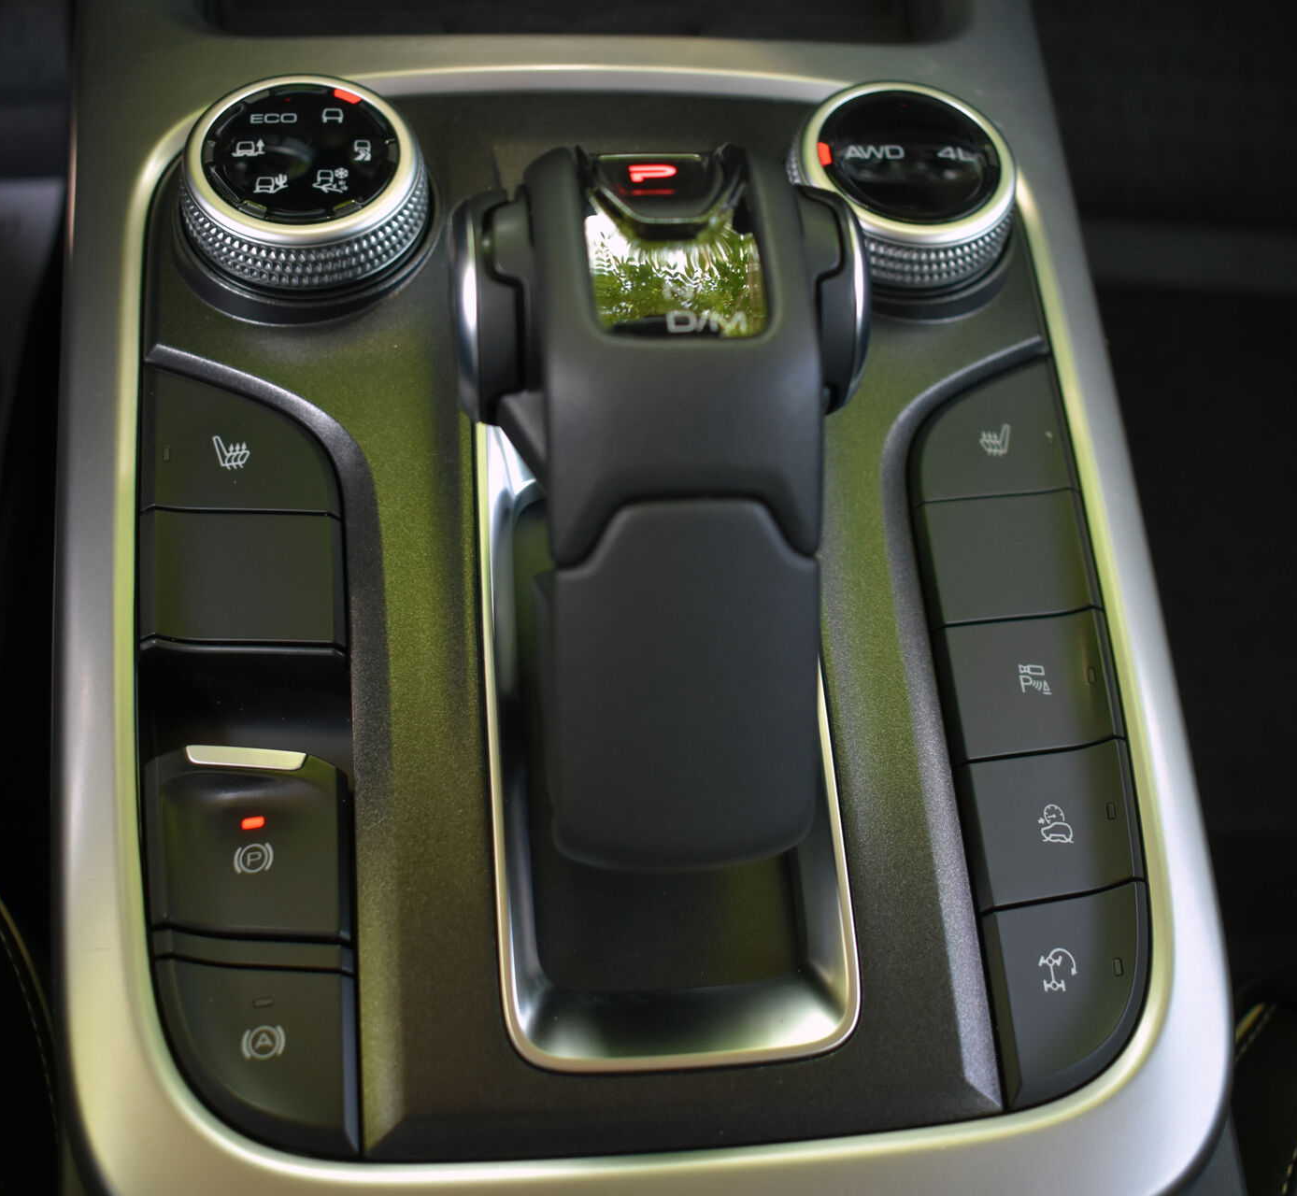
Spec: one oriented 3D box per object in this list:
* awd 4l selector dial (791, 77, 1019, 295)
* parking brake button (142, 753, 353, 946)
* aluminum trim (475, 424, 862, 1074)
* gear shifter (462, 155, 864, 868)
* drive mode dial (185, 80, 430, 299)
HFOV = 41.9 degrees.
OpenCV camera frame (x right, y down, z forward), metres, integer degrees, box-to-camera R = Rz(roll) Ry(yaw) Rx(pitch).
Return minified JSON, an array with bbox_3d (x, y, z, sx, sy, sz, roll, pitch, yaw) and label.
[{"bbox_3d":[0.058,-0.096,0.388,0.053,0.015,0.053,-1,59,-7],"label":"awd 4l selector dial"},{"bbox_3d":[-0.073,0.045,0.311,0.036,0.013,0.033,-1,64,-7],"label":"parking brake button"},{"bbox_3d":[0.000,0.017,0.339,0.065,0.013,0.151,-1,62,-7],"label":"aluminum trim"},{"bbox_3d":[0.003,-0.016,0.307,0.073,0.076,0.126,-1,59,-7],"label":"gear shifter"},{"bbox_3d":[-0.075,-0.092,0.368,0.053,0.015,0.053,-1,59,-7],"label":"drive mode dial"}]

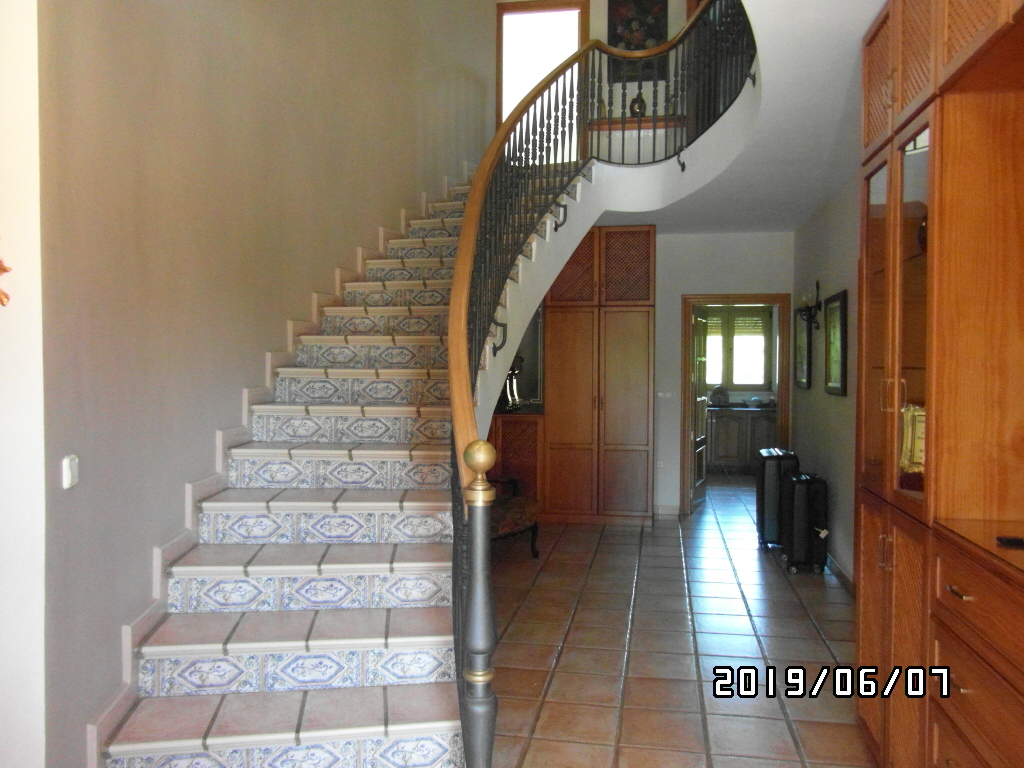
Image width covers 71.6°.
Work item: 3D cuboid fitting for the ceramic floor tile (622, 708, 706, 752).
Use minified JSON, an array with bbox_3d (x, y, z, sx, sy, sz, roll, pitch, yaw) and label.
[{"bbox_3d":[0.589,1.360,2.784,0.315,0.014,0.300,0,1,10],"label":"ceramic floor tile"}]

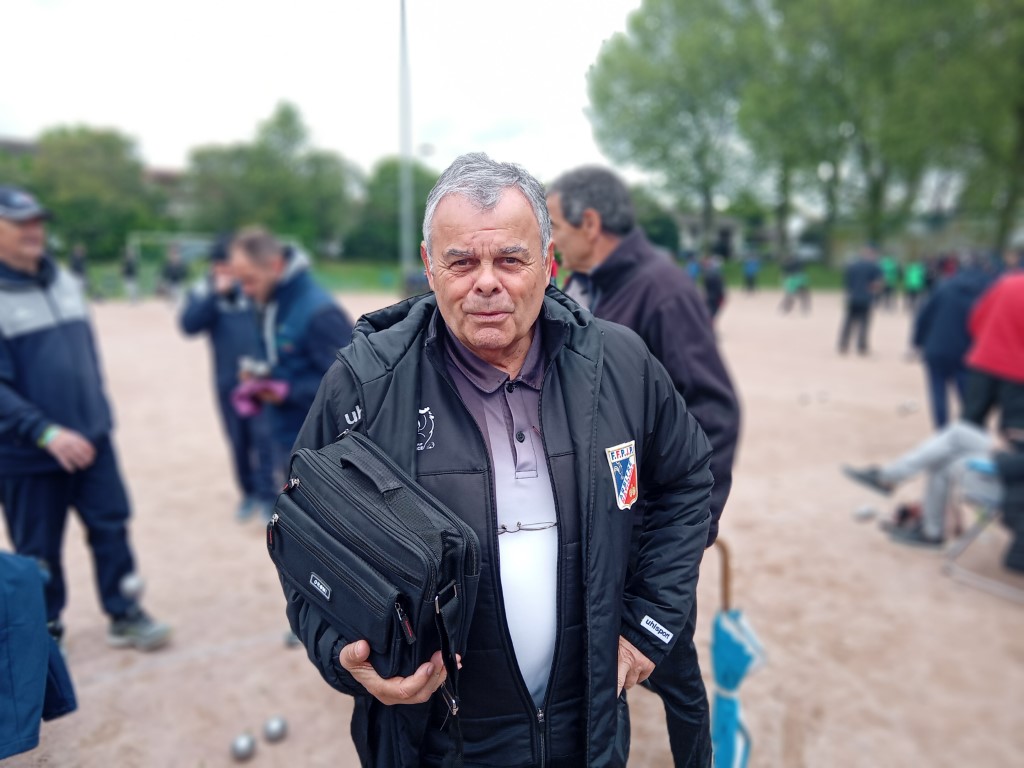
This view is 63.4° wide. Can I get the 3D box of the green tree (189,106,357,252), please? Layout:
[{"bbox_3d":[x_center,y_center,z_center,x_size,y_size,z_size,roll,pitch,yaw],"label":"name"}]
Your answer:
[{"bbox_3d":[-14.035,-11.852,48.754,10.475,9.066,8.500,0,9,0],"label":"green tree"}]

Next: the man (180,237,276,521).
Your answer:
[{"bbox_3d":[-1.739,-0.026,5.138,0.620,1.774,0.450,-2,9,-11],"label":"man"}]

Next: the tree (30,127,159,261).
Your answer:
[{"bbox_3d":[-24.684,-11.159,48.863,7.668,7.782,7.000,0,9,0],"label":"tree"}]

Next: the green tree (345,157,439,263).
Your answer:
[{"bbox_3d":[-6.753,-10.086,48.018,5.913,6.021,5.600,0,9,0],"label":"green tree"}]

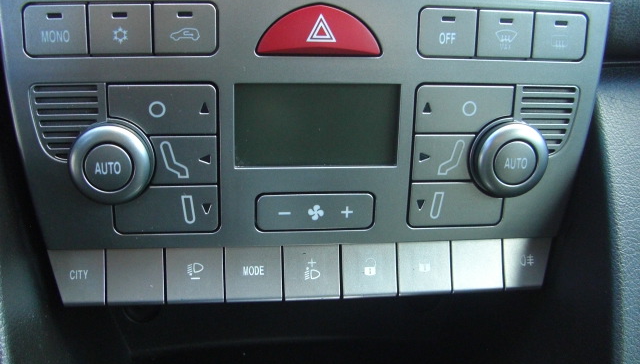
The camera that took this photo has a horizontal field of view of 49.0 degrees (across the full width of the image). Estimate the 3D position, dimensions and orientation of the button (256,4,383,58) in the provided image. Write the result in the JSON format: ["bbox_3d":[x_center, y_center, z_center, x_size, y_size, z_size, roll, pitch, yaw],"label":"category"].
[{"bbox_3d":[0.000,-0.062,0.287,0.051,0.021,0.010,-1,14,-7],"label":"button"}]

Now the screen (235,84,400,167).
[{"bbox_3d":[-0.001,-0.024,0.295,0.069,0.035,0.006,-1,14,-7],"label":"screen"}]

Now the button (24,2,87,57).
[{"bbox_3d":[-0.102,-0.059,0.274,0.024,0.020,0.008,-1,14,-7],"label":"button"}]

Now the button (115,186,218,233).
[{"bbox_3d":[-0.064,0.011,0.296,0.043,0.020,0.008,-1,14,-7],"label":"button"}]

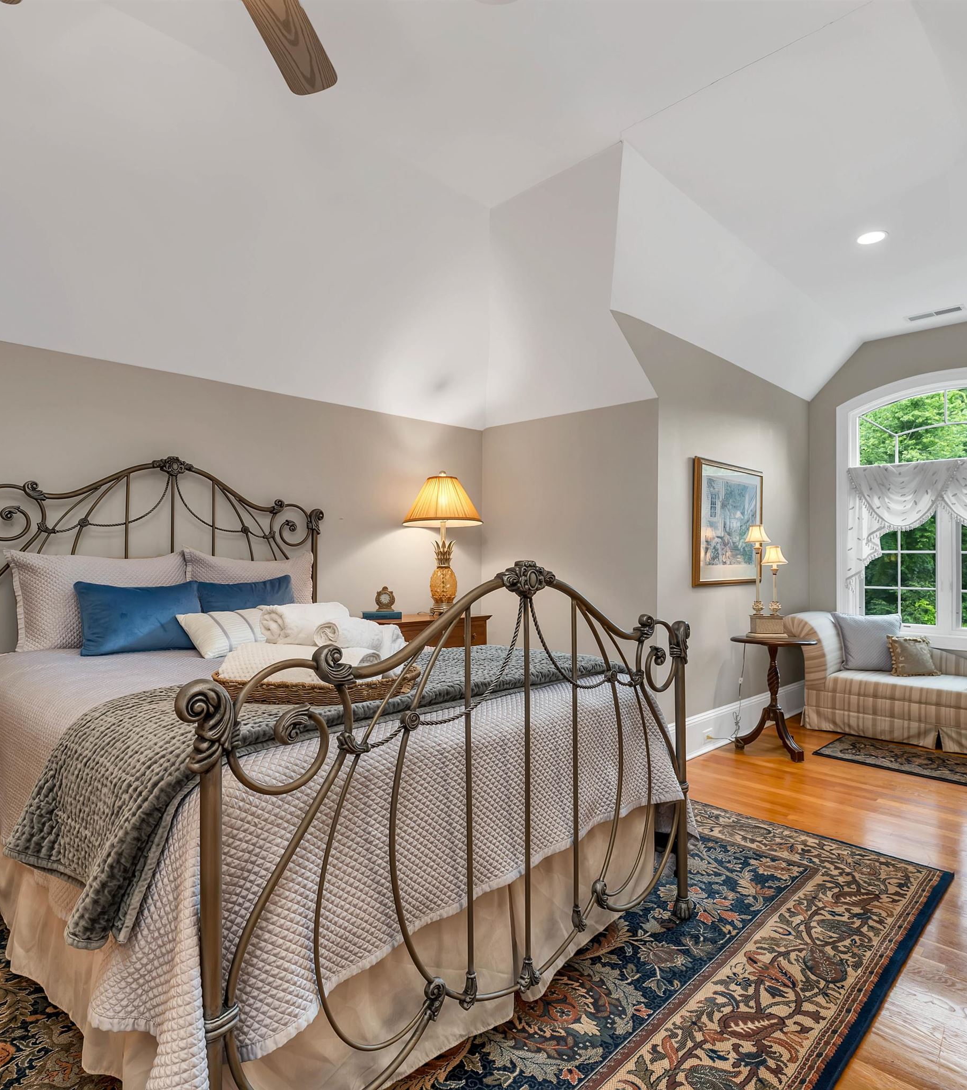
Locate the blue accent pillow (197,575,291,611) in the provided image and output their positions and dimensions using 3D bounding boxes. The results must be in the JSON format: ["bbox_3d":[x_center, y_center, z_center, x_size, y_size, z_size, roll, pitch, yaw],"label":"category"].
[{"bbox_3d":[-1.091,0.295,2.989,0.470,0.300,0.130,1,-19,-43],"label":"blue accent pillow"}]

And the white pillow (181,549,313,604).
[{"bbox_3d":[-1.141,0.236,3.136,0.660,0.430,0.150,1,-20,-44],"label":"white pillow"}]

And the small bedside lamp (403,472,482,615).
[{"bbox_3d":[-0.239,-0.004,3.780,0.463,0.865,0.463,0,-1,0],"label":"small bedside lamp"}]

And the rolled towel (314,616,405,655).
[{"bbox_3d":[-0.406,0.301,2.127,0.110,0.105,0.280,-1,-2,37],"label":"rolled towel"}]

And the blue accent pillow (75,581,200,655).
[{"bbox_3d":[-1.410,0.292,2.650,0.470,0.300,0.140,1,-19,-43],"label":"blue accent pillow"}]

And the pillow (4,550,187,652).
[{"bbox_3d":[-1.586,0.227,2.692,0.680,0.440,0.180,1,-17,-43],"label":"pillow"}]

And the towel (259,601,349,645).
[{"bbox_3d":[-0.607,0.269,2.175,0.115,0.110,0.280,-1,-2,42],"label":"towel"}]

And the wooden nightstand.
[{"bbox_3d":[-0.401,0.826,3.743,0.860,0.784,0.410,1,-1,-43],"label":"wooden nightstand"}]

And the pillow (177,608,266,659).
[{"bbox_3d":[-1.003,0.332,2.585,0.370,0.110,0.330,1,30,-44],"label":"pillow"}]

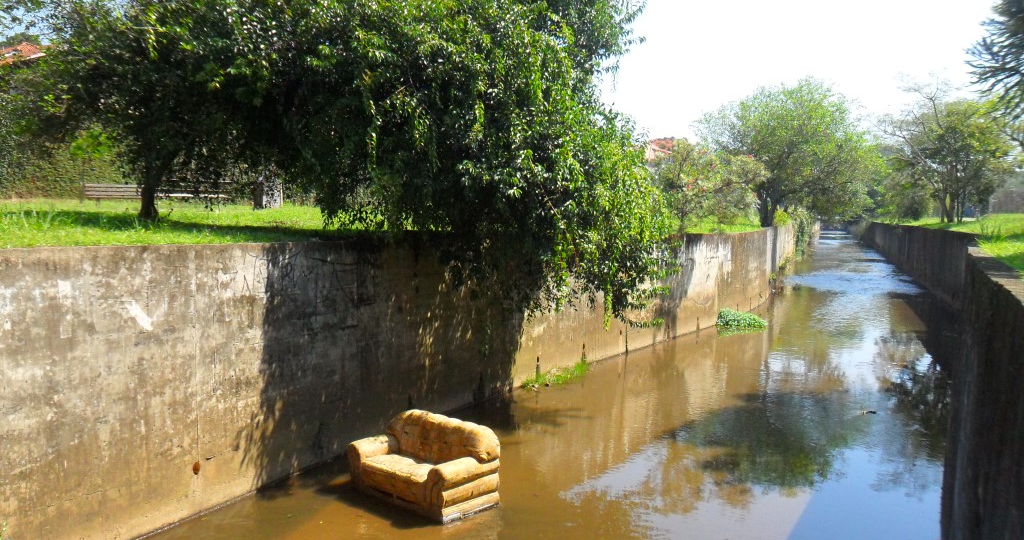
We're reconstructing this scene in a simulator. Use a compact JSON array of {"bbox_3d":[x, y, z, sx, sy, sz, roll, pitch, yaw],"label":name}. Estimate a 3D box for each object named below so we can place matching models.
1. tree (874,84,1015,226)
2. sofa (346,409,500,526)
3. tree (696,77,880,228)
[{"bbox_3d":[25.140,-6.681,46.000,7.600,8.000,7.200,0,3,0],"label":"tree"},{"bbox_3d":[-1.009,2.150,9.082,0.800,0.890,1.710,-3,5,-44],"label":"sofa"},{"bbox_3d":[12.245,-5.200,35.500,7.800,6.700,7.400,0,3,0],"label":"tree"}]

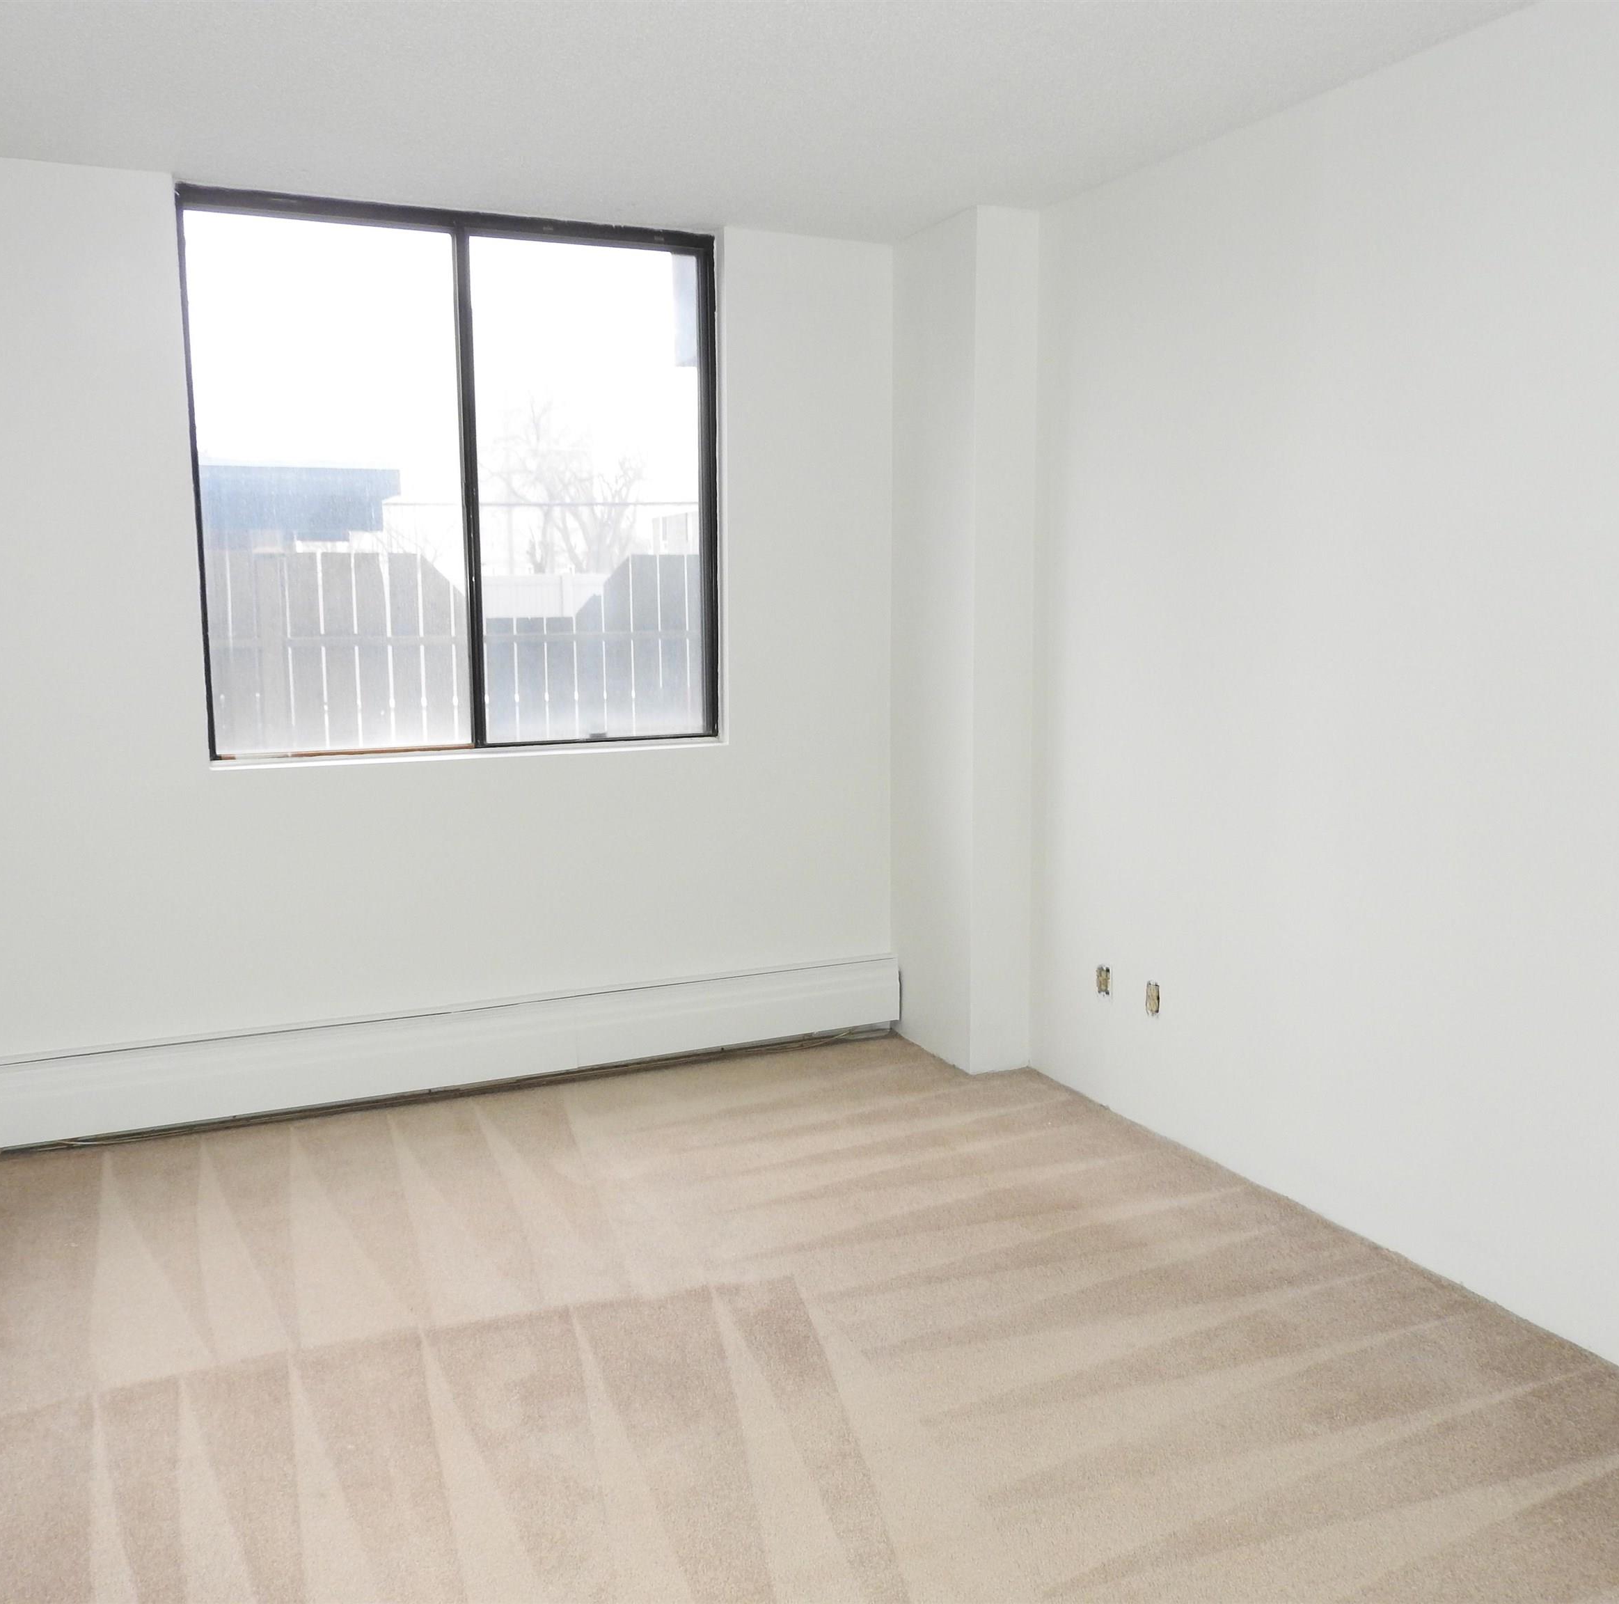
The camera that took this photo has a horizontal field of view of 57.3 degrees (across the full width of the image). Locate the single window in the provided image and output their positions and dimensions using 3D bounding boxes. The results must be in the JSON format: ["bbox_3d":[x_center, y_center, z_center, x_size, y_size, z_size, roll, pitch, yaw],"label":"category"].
[{"bbox_3d":[-0.943,-0.875,4.120,1.425,1.445,0.090,-4,9,-24],"label":"single window"}]

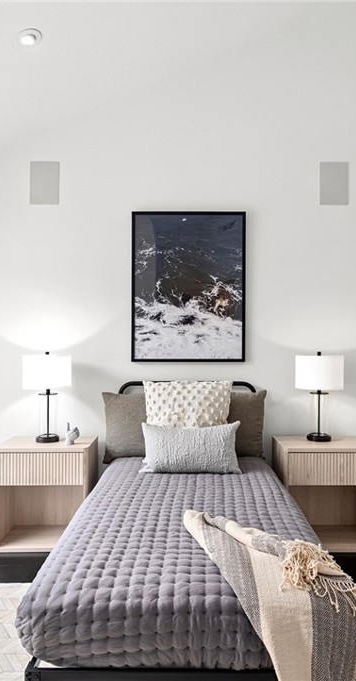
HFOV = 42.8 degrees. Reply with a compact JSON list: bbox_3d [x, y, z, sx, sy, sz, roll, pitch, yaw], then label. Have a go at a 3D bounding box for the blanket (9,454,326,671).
[{"bbox_3d":[0.040,0.810,2.130,1.030,0.250,1.720,0,0,0],"label":"blanket"}]

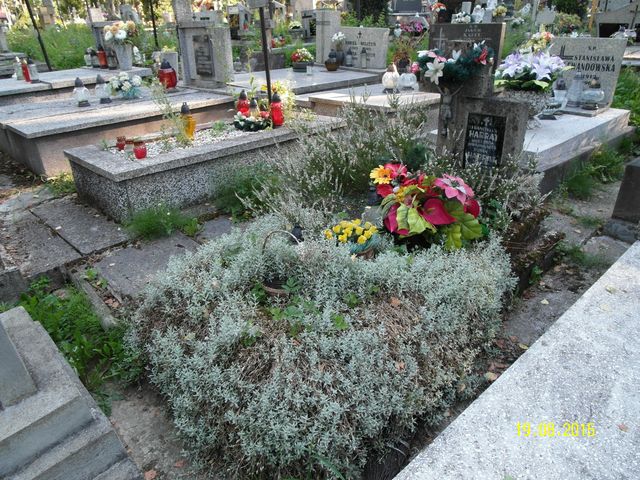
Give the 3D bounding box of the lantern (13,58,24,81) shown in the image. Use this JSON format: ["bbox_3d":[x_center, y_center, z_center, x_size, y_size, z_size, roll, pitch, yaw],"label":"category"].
[{"bbox_3d":[-3.431,-1.943,5.041,0.100,0.235,0.100,-2,27,0],"label":"lantern"}]

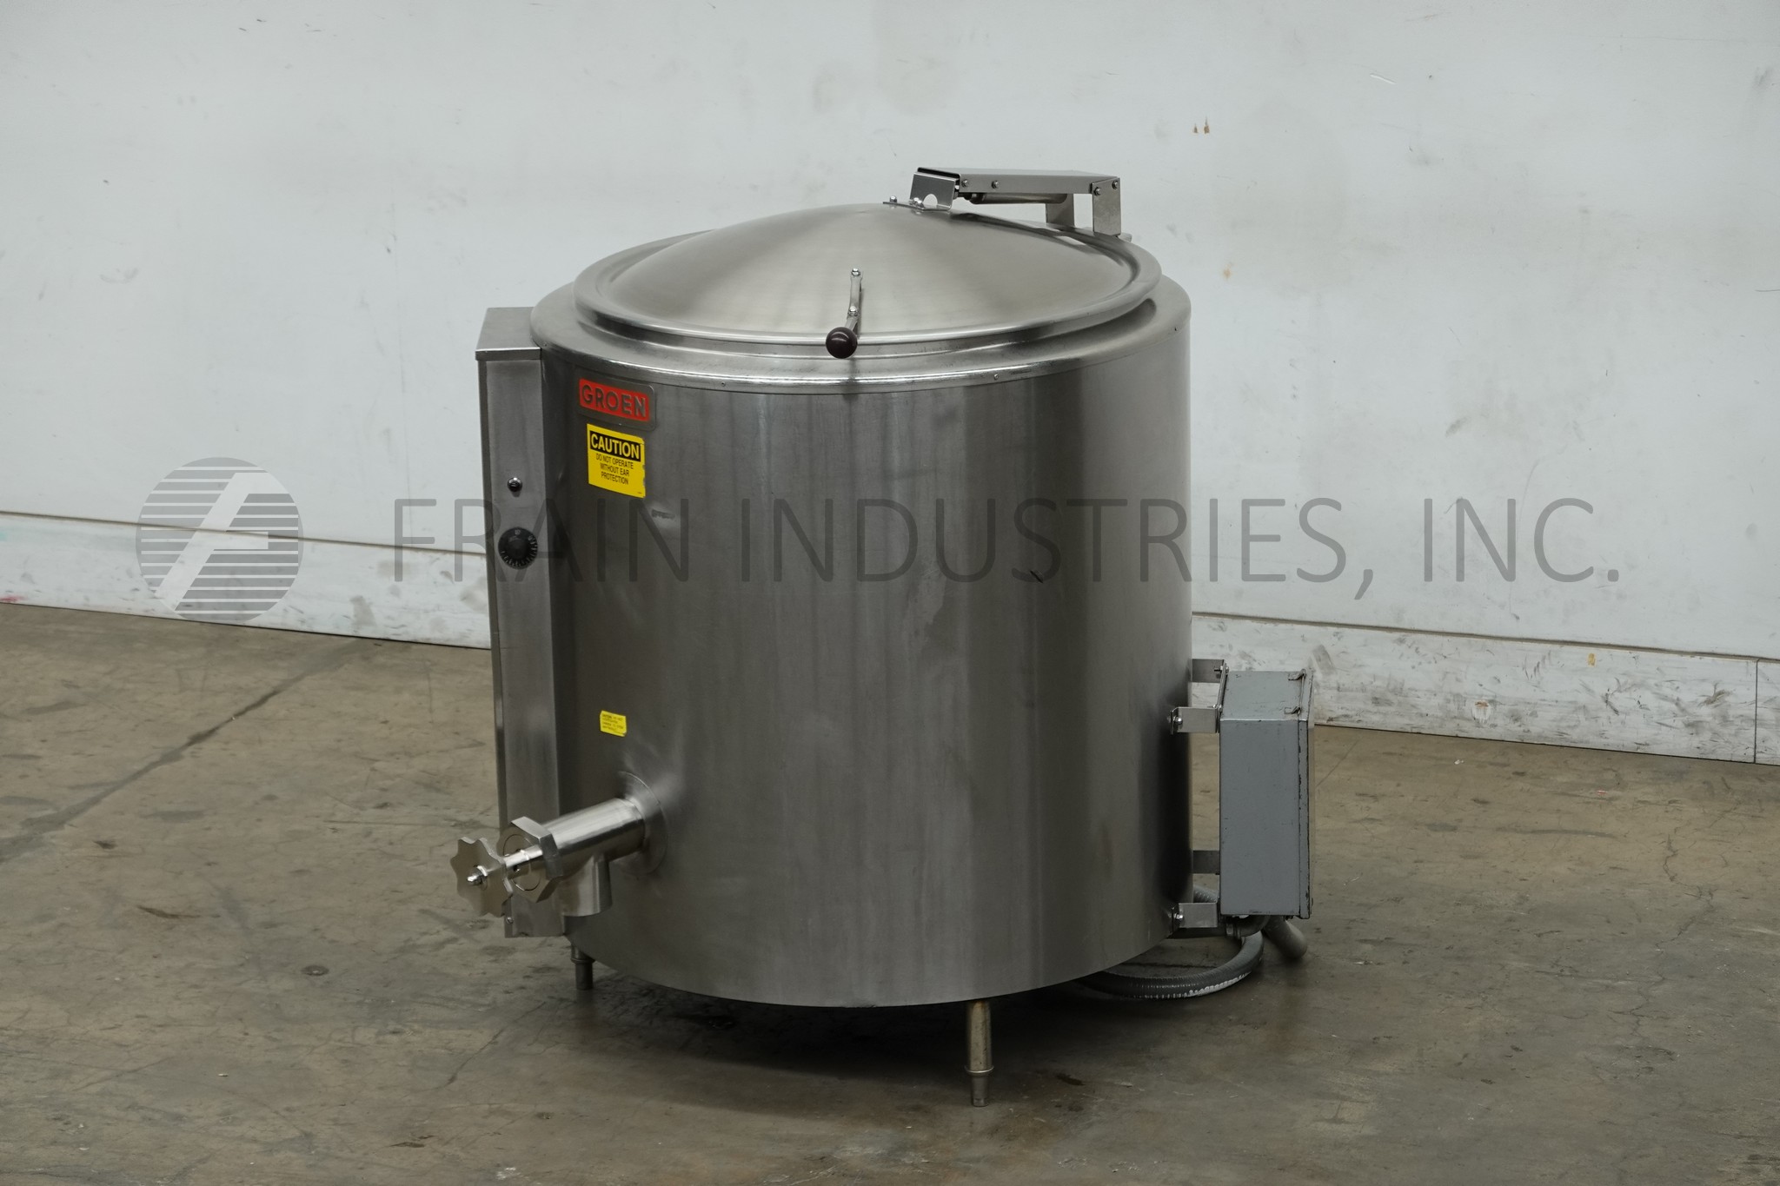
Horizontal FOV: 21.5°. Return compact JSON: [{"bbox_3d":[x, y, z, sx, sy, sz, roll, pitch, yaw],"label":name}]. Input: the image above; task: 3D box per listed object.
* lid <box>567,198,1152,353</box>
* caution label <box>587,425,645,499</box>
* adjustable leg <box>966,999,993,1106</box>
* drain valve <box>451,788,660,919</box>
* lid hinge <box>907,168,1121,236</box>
[{"bbox_3d":[-0.035,-0.510,6.981,0.875,0.120,0.875,0,16,5],"label":"lid"},{"bbox_3d":[-0.393,-0.187,6.713,0.005,0.089,0.123,-16,21,-42],"label":"caution label"},{"bbox_3d":[0.128,0.665,6.848,0.041,0.178,0.041,-1,16,0],"label":"adjustable leg"},{"bbox_3d":[-0.476,0.391,6.727,0.130,0.175,0.344,12,21,41],"label":"drain valve"},{"bbox_3d":[0.191,-0.596,7.167,0.349,0.140,0.102,-15,20,-39],"label":"lid hinge"}]

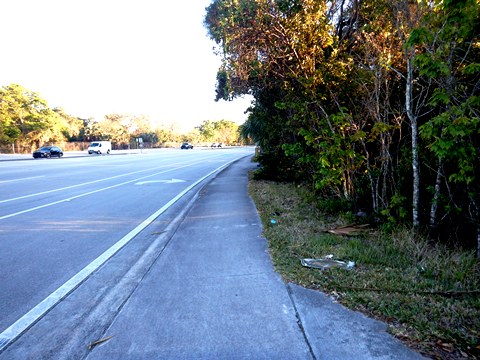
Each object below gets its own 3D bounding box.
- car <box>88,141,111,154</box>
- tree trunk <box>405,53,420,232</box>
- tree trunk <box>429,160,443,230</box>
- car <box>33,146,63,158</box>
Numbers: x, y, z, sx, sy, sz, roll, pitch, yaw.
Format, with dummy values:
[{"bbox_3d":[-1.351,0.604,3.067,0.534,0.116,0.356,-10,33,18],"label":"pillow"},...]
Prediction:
[{"bbox_3d":[-24.486,-5.643,58.500,2.000,2.120,5.200,0,6,4],"label":"car"},{"bbox_3d":[3.103,-0.671,5.976,0.160,3.210,0.140,-6,6,1],"label":"tree trunk"},{"bbox_3d":[3.643,0.286,6.179,0.110,1.298,0.100,4,6,0],"label":"tree trunk"},{"bbox_3d":[-26.127,-3.787,45.500,1.800,1.530,4.400,0,6,4],"label":"car"}]

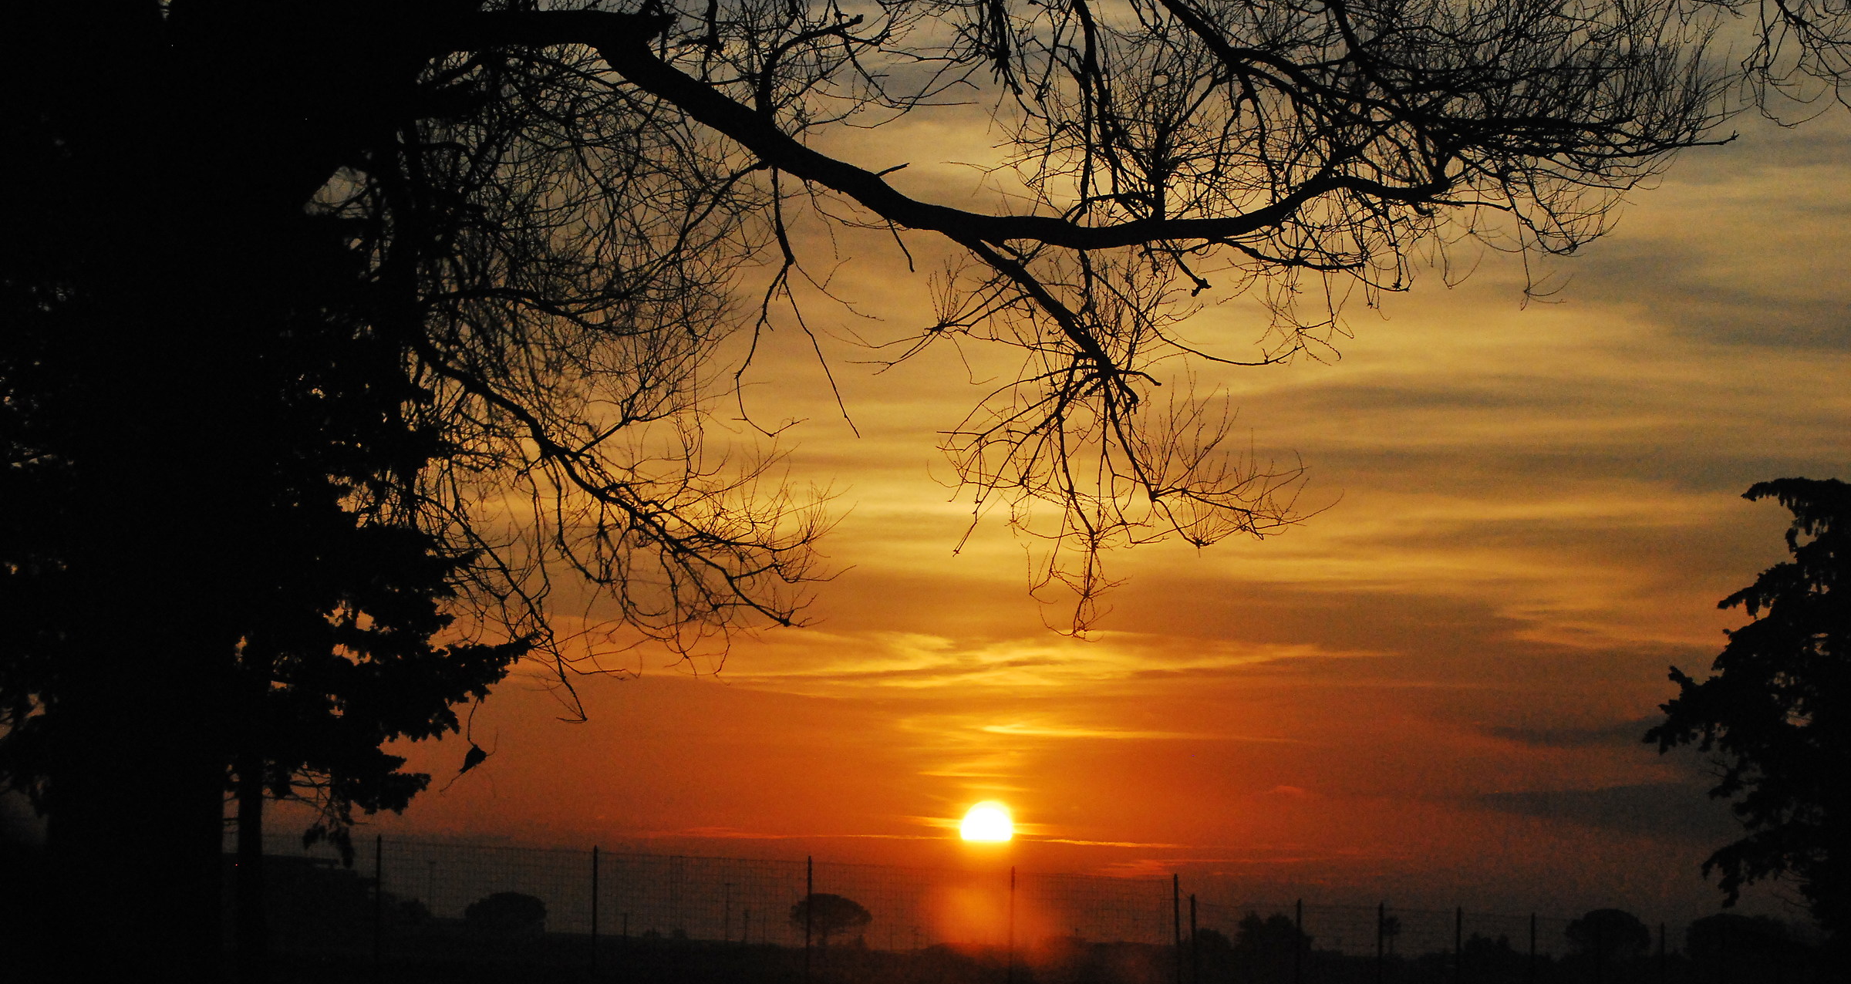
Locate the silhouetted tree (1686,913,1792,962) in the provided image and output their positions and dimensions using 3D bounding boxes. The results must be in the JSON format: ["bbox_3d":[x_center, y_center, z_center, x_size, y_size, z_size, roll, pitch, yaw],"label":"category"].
[{"bbox_3d":[81.490,44.710,480.000,10.580,5.360,10.060,0,-6,10],"label":"silhouetted tree"}]

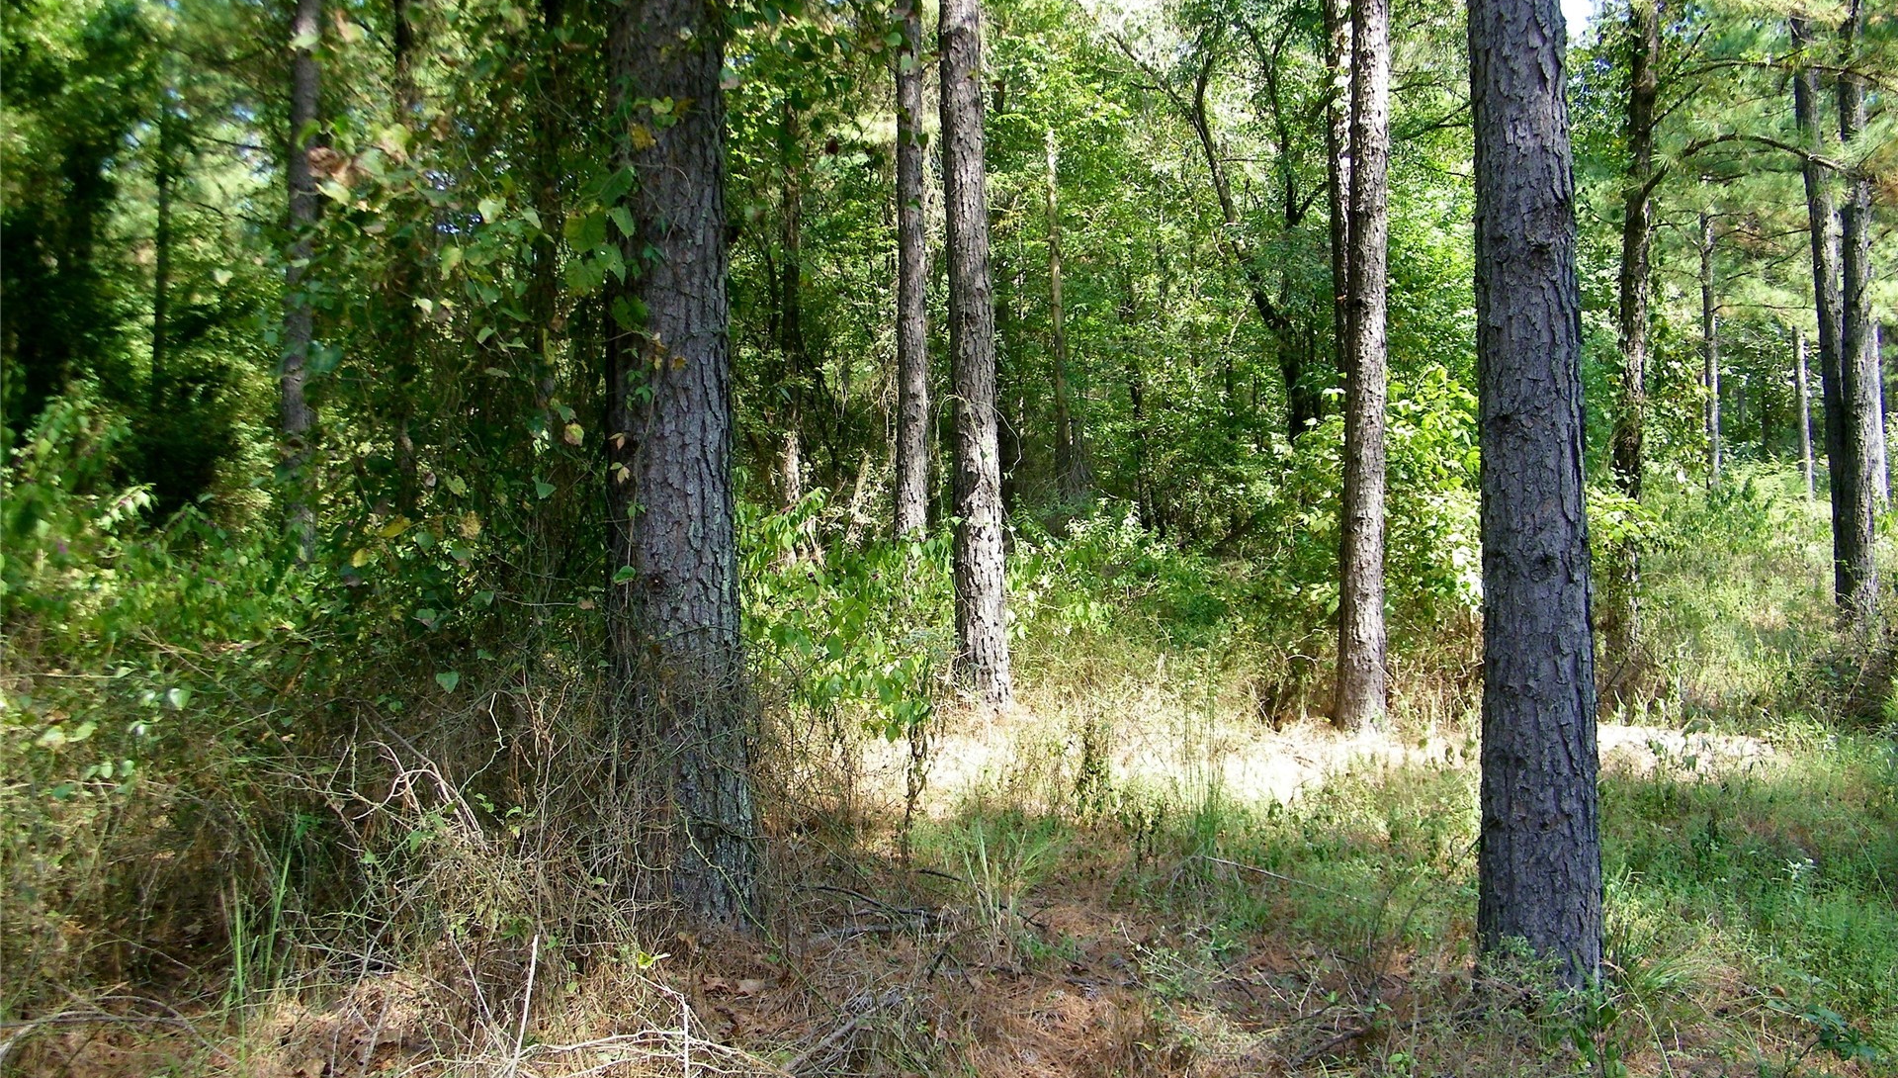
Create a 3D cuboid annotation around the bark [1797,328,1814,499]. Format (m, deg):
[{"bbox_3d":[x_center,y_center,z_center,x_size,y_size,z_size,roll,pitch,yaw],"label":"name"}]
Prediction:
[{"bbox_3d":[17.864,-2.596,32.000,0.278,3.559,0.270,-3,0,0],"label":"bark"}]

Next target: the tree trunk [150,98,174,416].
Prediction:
[{"bbox_3d":[-11.272,-4.037,22.000,0.190,4.700,0.190,3,2,0],"label":"tree trunk"}]

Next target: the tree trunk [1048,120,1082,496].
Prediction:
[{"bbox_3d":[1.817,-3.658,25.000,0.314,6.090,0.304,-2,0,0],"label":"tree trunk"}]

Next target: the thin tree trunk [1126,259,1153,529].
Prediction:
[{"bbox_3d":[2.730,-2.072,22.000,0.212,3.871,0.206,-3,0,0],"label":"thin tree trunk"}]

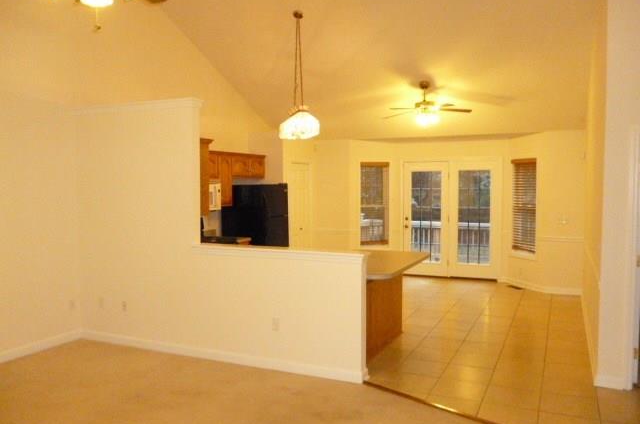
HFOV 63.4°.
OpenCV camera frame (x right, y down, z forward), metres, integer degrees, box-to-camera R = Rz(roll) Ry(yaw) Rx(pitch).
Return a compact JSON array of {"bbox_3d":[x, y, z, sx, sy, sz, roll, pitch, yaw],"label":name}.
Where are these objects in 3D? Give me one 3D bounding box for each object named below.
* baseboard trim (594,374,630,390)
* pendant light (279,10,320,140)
[{"bbox_3d":[2.353,1.387,4.197,0.235,0.090,0.020,1,3,25],"label":"baseboard trim"},{"bbox_3d":[-0.259,-1.670,6.378,0.500,1.540,0.500,0,3,0],"label":"pendant light"}]

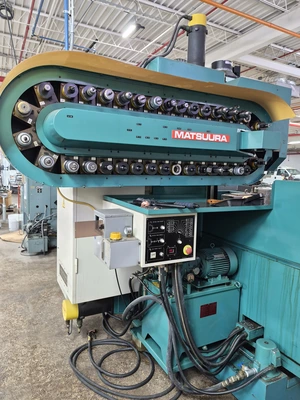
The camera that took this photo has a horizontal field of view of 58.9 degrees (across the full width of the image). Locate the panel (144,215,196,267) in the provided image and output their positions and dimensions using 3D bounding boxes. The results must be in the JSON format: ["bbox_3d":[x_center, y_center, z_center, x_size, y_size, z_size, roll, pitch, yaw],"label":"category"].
[{"bbox_3d":[0.126,0.245,1.684,0.385,0.312,0.060,-1,7,-27],"label":"panel"}]

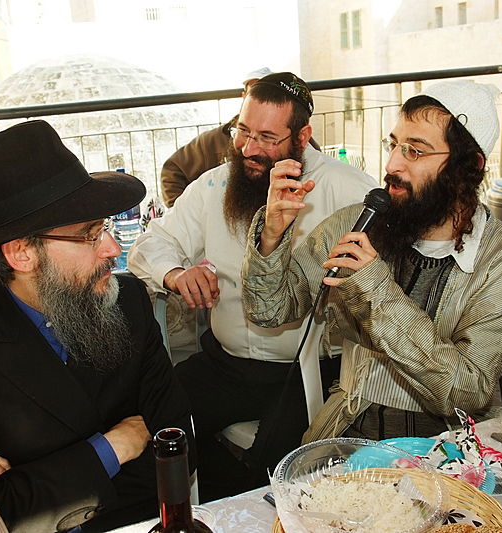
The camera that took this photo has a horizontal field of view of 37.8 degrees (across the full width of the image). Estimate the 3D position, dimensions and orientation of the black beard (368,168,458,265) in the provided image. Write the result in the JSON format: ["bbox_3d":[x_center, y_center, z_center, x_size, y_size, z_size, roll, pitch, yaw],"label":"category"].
[{"bbox_3d":[0.324,-0.102,1.460,0.150,0.180,0.150,-8,18,-19],"label":"black beard"}]

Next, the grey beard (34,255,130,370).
[{"bbox_3d":[-0.272,0.075,1.190,0.145,0.195,0.150,-3,13,-5],"label":"grey beard"}]

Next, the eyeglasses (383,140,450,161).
[{"bbox_3d":[0.368,-0.237,1.470,0.140,0.035,0.135,-8,18,-19],"label":"eyeglasses"}]

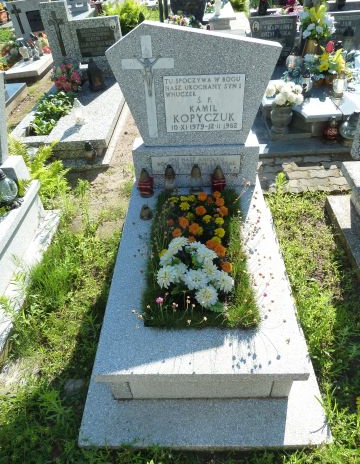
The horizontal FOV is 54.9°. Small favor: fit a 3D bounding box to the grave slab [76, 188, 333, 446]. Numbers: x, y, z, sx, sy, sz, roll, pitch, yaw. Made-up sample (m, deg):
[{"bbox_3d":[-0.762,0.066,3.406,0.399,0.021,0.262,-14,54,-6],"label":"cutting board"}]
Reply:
[{"bbox_3d":[0.098,0.264,1.832,1.000,0.330,1.460,-1,43,3],"label":"grave slab"}]

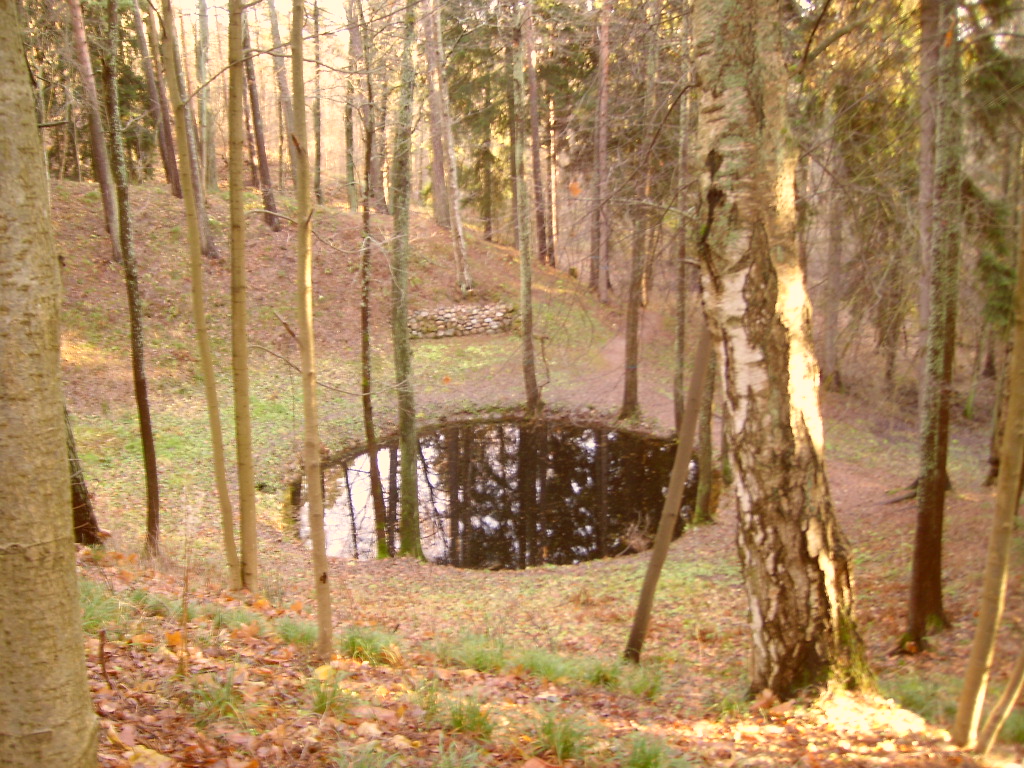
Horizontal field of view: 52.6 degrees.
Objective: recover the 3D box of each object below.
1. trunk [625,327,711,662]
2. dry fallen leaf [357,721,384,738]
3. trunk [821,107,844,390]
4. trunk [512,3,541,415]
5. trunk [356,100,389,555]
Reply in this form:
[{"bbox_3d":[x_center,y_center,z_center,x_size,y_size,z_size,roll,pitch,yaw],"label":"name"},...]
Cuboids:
[{"bbox_3d":[0.753,0.583,5.025,0.100,1.782,0.090,12,18,10],"label":"trunk"},{"bbox_3d":[-0.461,1.118,3.350,0.085,0.025,0.070,-3,12,-9],"label":"dry fallen leaf"},{"bbox_3d":[5.866,-2.441,18.949,0.300,5.184,0.280,-4,12,1],"label":"trunk"},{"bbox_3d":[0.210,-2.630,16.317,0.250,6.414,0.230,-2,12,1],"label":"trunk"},{"bbox_3d":[-1.380,-0.446,10.304,0.160,4.661,0.130,-2,12,-8],"label":"trunk"}]

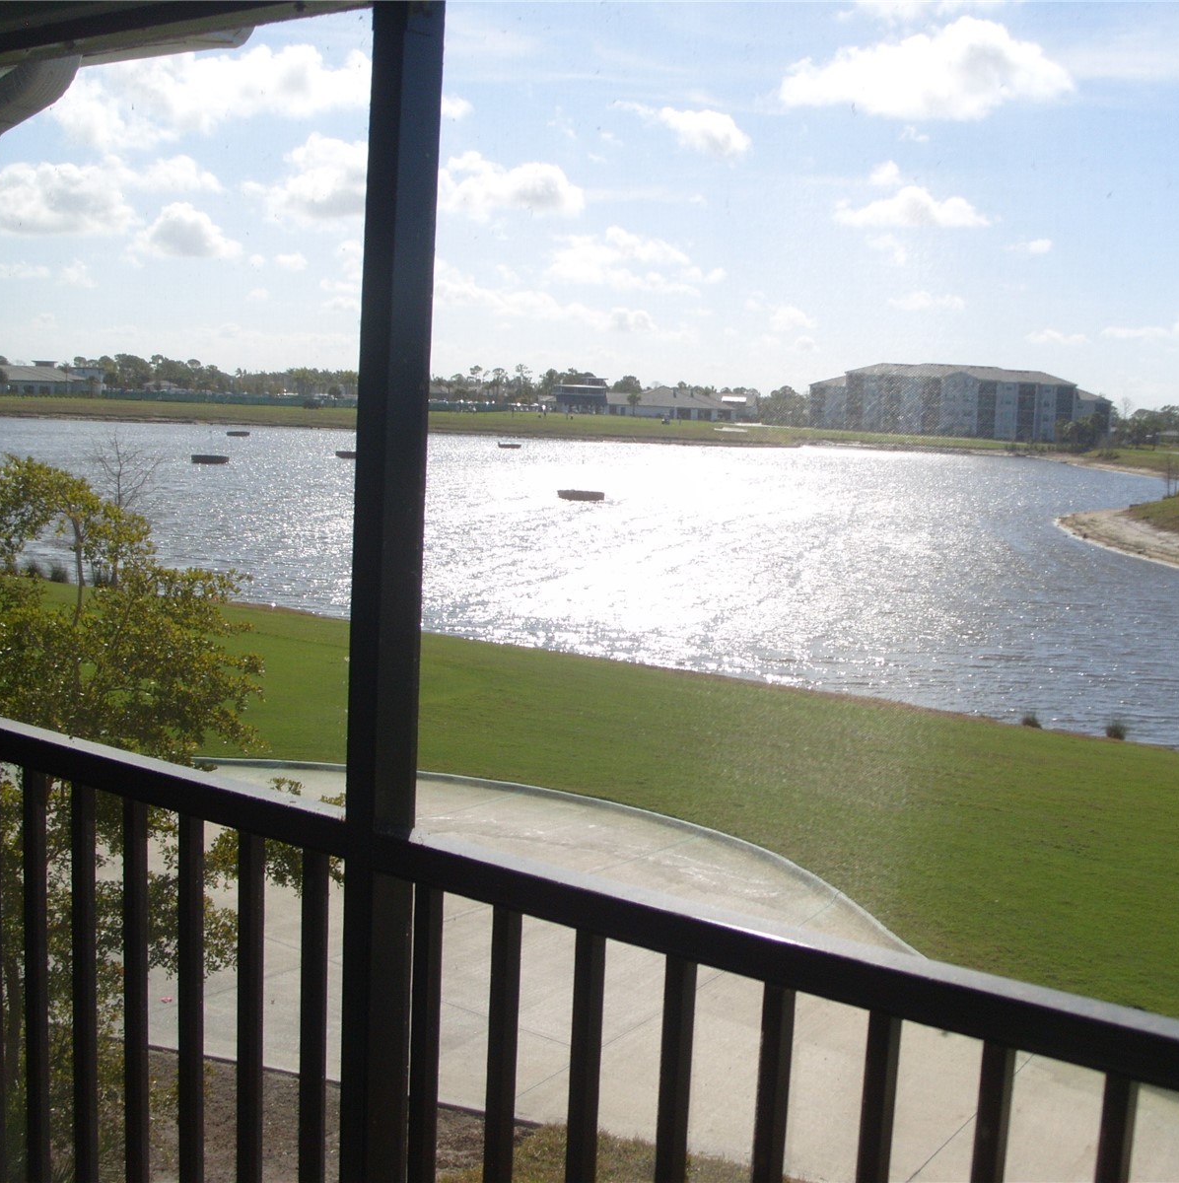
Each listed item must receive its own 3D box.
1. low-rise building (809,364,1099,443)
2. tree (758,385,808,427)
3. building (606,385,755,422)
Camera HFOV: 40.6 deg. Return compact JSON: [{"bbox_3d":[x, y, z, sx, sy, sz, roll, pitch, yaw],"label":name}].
[{"bbox_3d":[82.195,-41.713,354.000,62.500,15.000,19.000,4,7,12],"label":"low-rise building"},{"bbox_3d":[45.127,-43.259,372.000,11.300,9.200,10.000,3,7,7],"label":"tree"},{"bbox_3d":[23.729,-48.901,415.000,35.000,8.600,20.000,4,7,14],"label":"building"}]

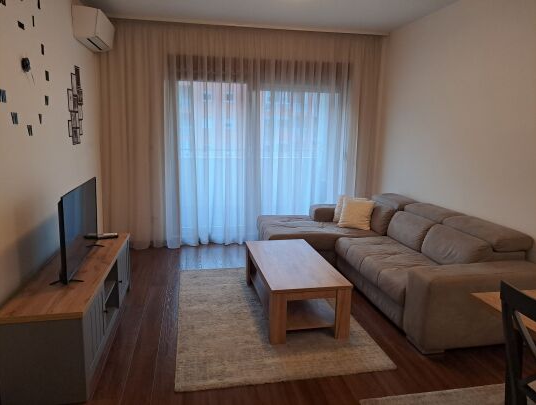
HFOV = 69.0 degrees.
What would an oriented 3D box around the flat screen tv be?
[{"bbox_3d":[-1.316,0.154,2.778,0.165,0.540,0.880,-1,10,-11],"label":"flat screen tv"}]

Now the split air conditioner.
[{"bbox_3d":[-1.718,-1.699,3.905,0.215,0.280,0.800,-1,10,-11],"label":"split air conditioner"}]

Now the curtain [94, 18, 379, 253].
[{"bbox_3d":[-0.227,-0.785,4.841,3.461,2.660,0.140,-1,10,-11],"label":"curtain"}]

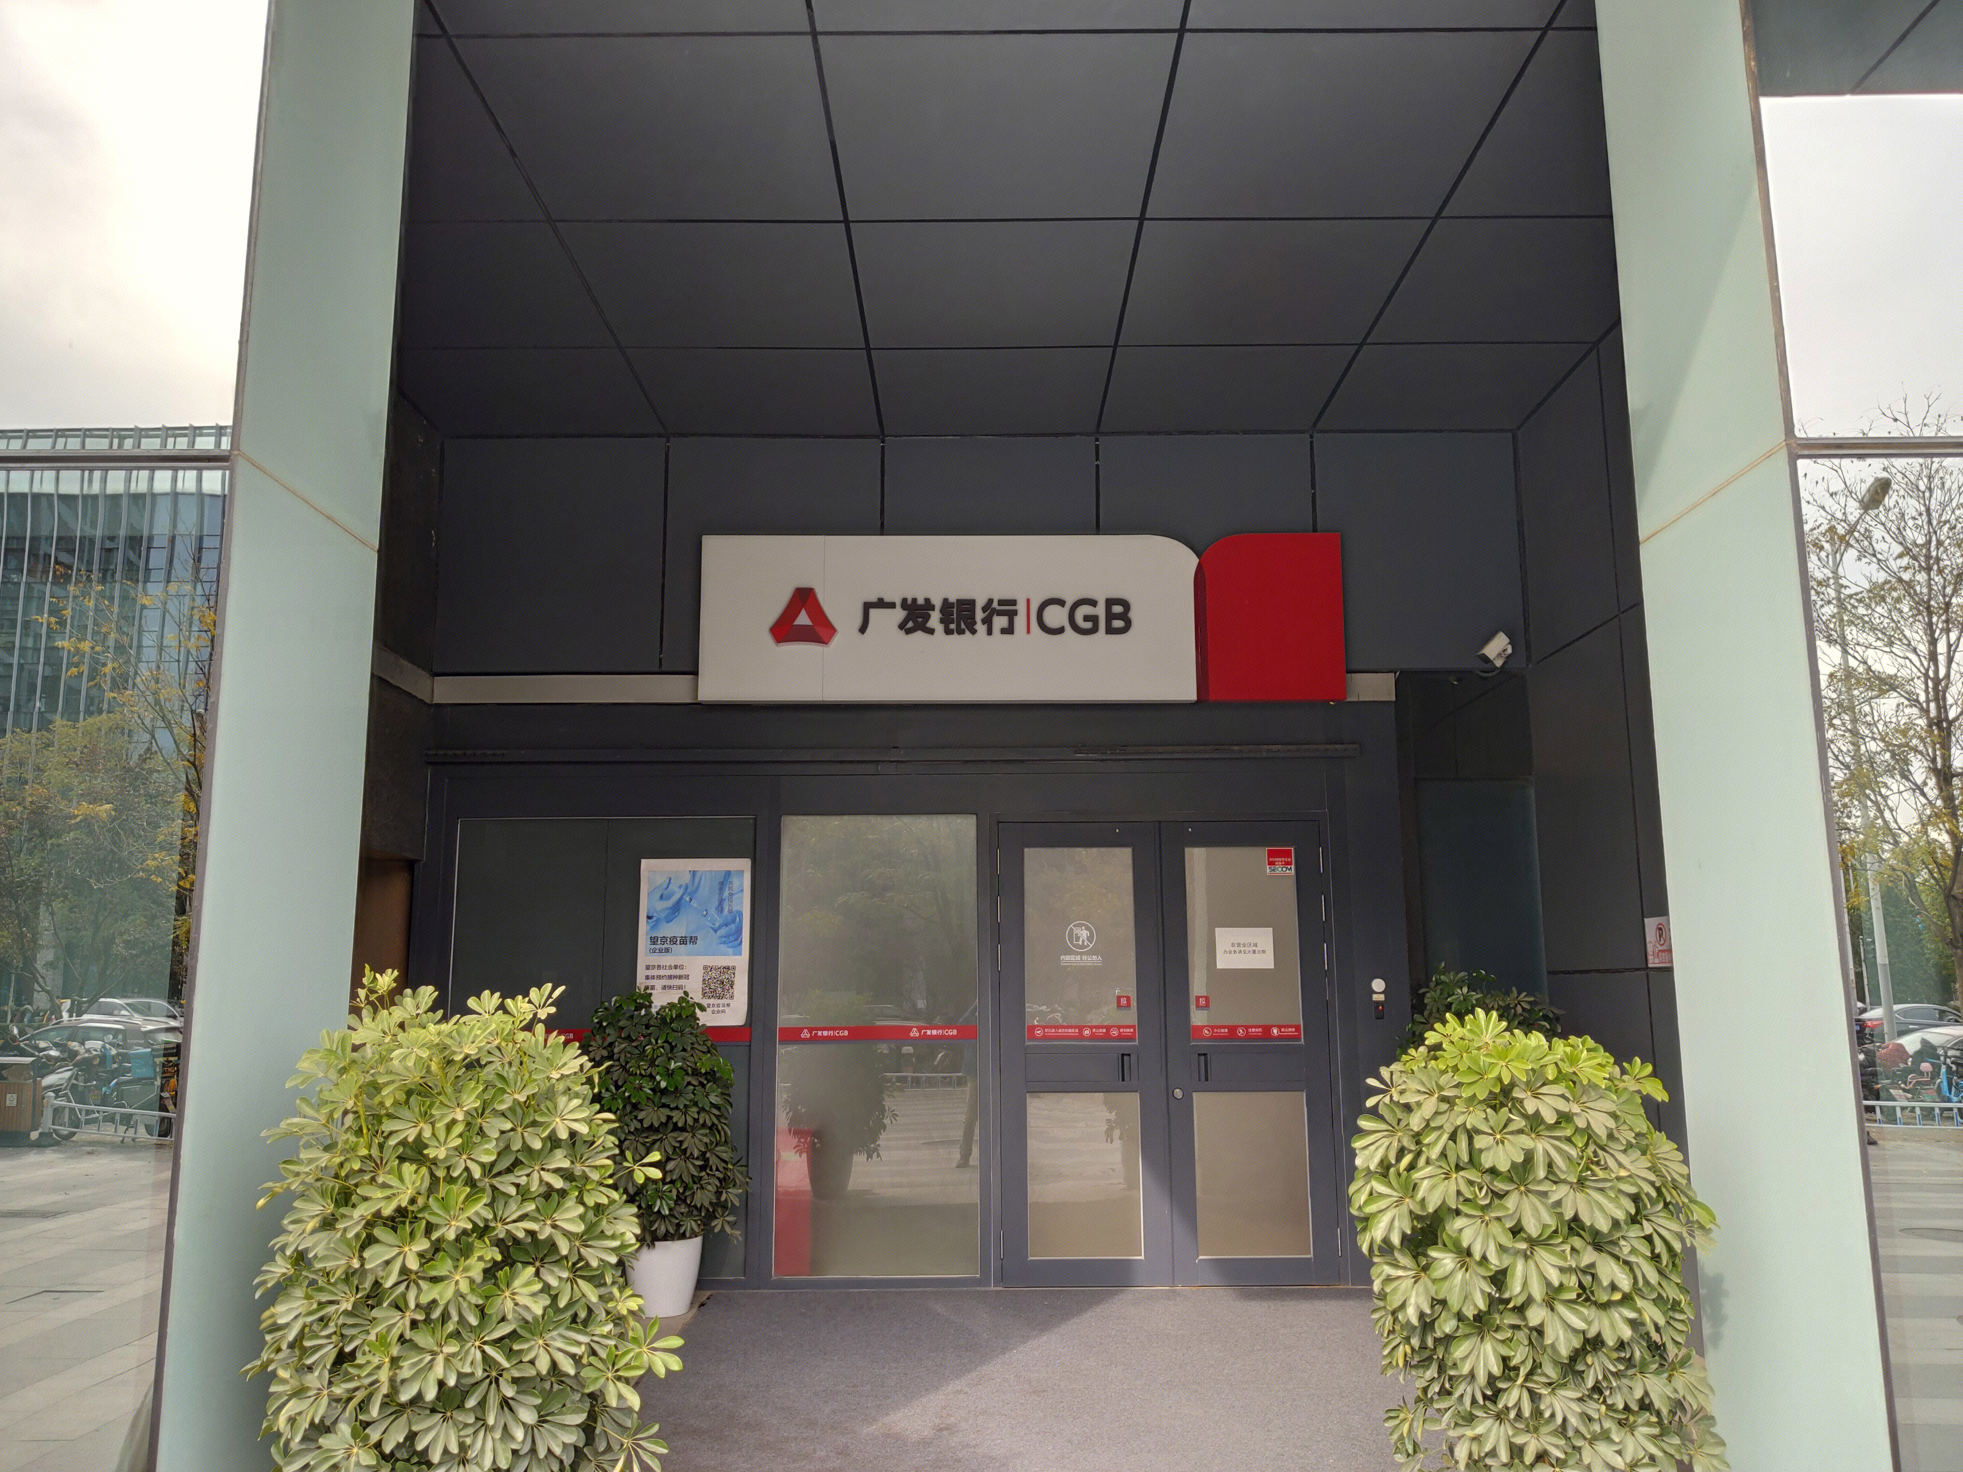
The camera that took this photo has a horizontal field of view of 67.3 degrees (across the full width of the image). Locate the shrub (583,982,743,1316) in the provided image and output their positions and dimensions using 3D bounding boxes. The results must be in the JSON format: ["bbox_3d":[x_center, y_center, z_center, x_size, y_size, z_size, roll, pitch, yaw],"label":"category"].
[{"bbox_3d":[-1.498,1.972,7.040,0.751,1.469,0.751,0,-10,0],"label":"shrub"}]

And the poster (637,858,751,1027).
[{"bbox_3d":[-1.503,1.079,7.705,0.576,0.864,0.010,0,-10,0],"label":"poster"}]

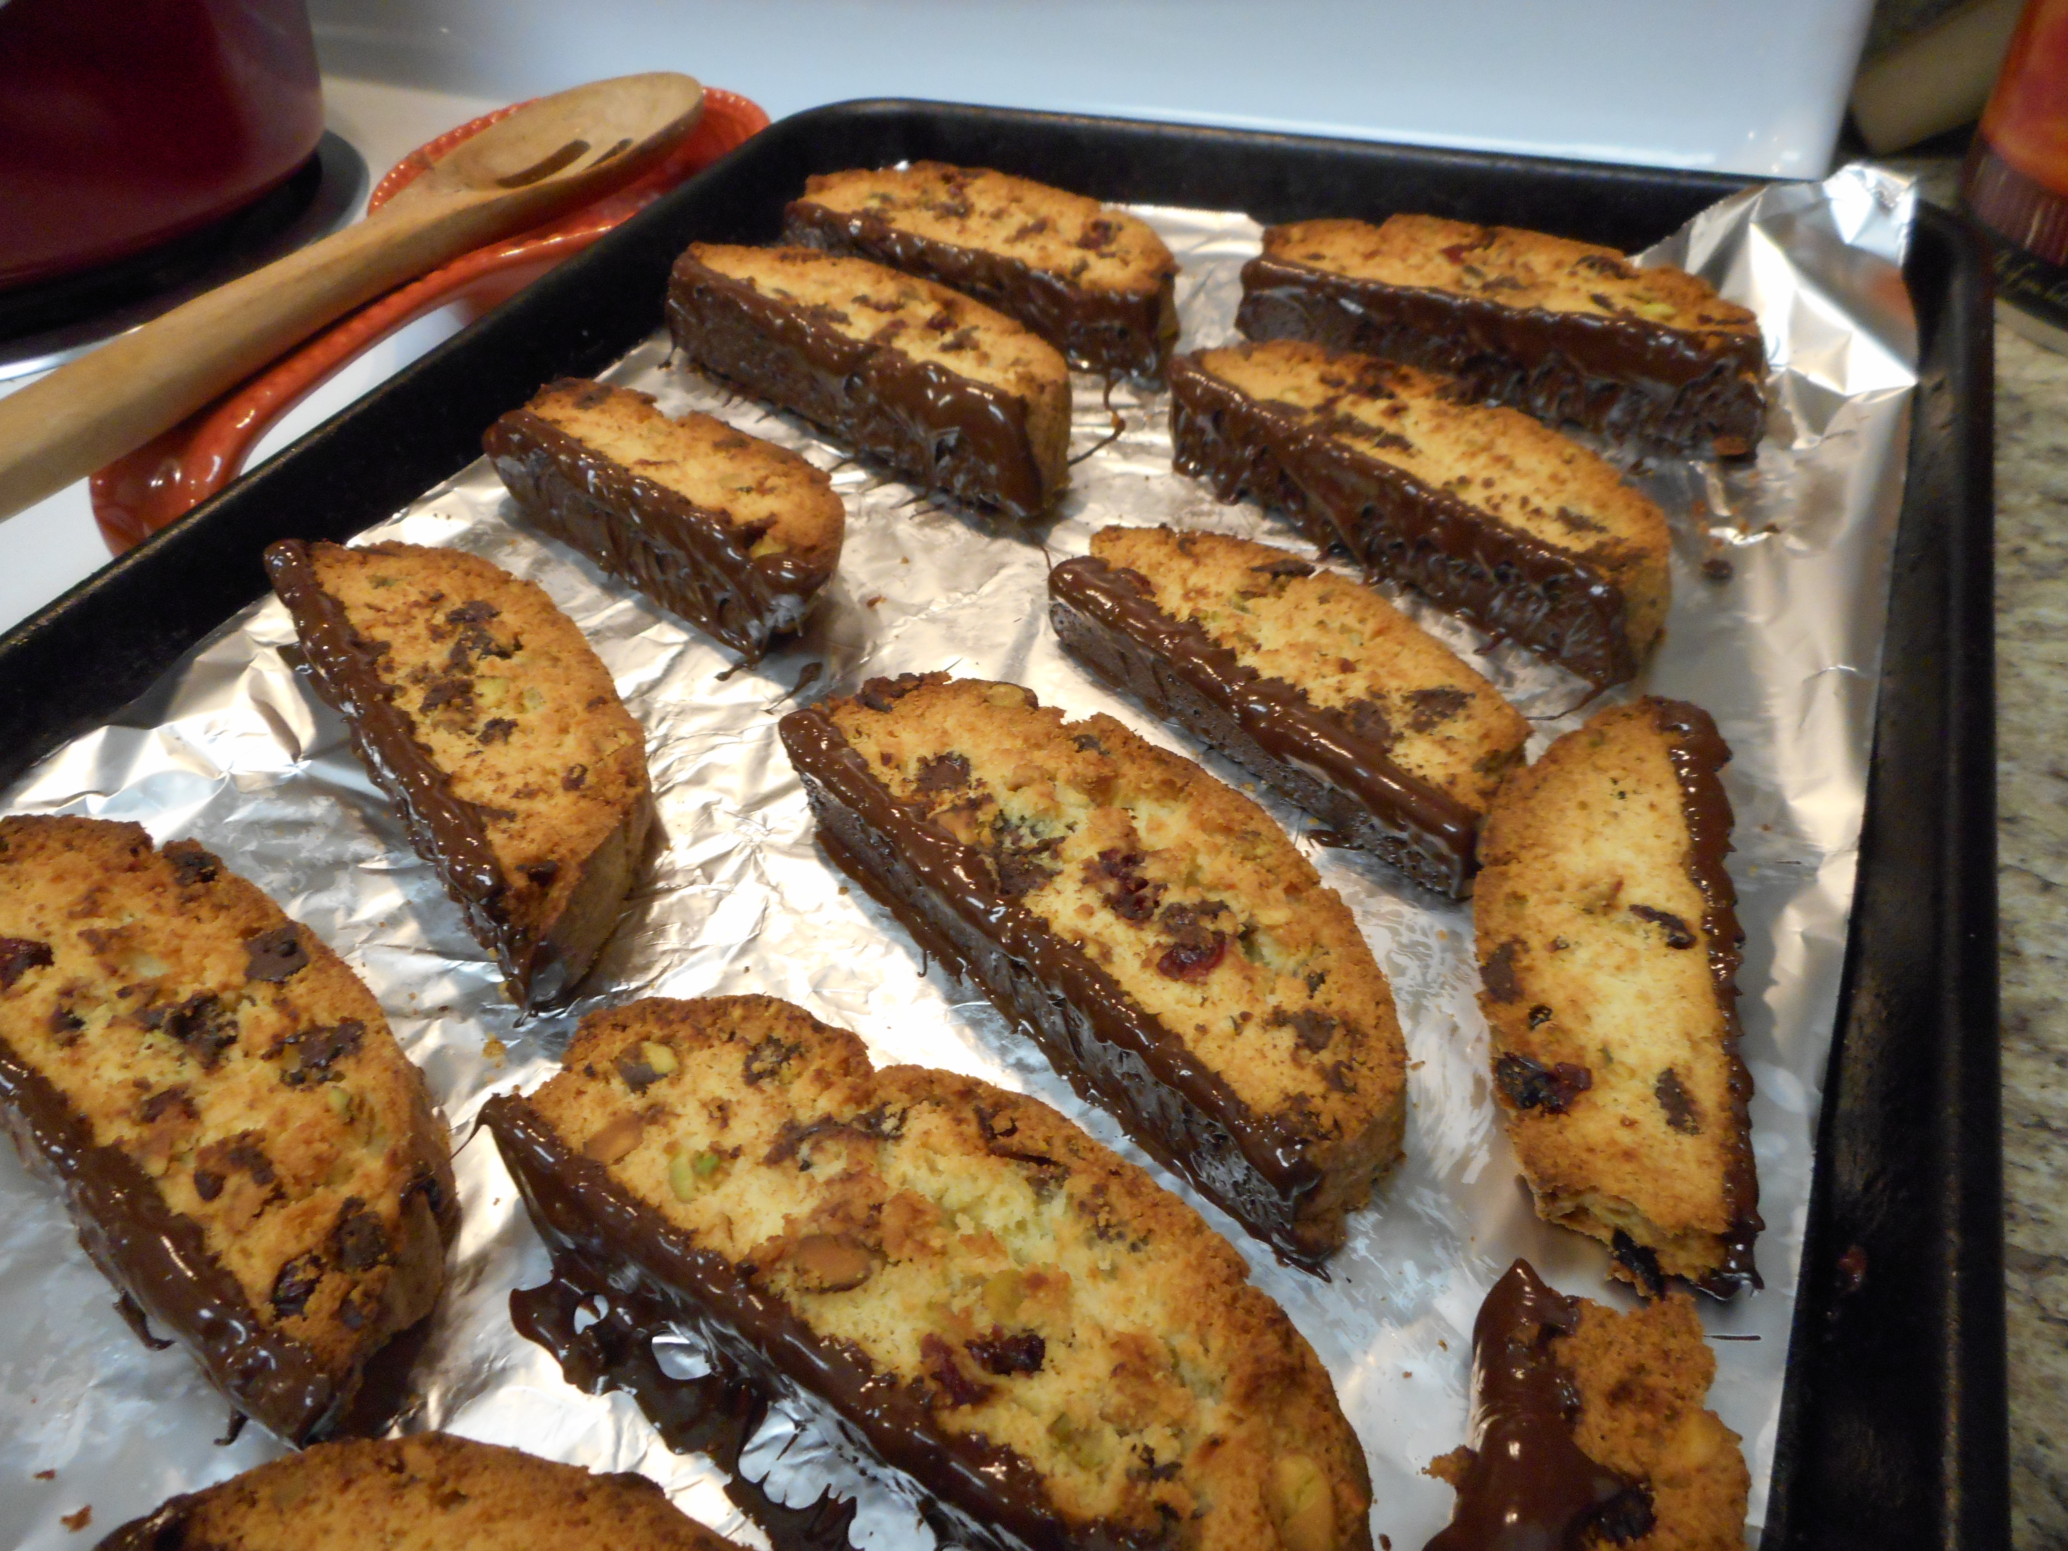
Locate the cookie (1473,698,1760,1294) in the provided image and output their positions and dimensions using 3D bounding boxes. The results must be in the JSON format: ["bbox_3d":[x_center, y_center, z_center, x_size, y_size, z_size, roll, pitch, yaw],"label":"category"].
[{"bbox_3d":[0.081,0.025,0.216,0.036,0.015,0.101,9,44,14],"label":"cookie"}]

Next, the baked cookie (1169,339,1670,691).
[{"bbox_3d":[0.080,-0.063,0.310,0.045,0.018,0.121,-30,48,-26],"label":"baked cookie"}]

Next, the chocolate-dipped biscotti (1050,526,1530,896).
[{"bbox_3d":[0.046,-0.019,0.268,0.039,0.014,0.100,-33,50,-28],"label":"chocolate-dipped biscotti"}]

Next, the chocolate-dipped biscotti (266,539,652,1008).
[{"bbox_3d":[-0.093,-0.009,0.257,0.040,0.017,0.117,-28,53,-24],"label":"chocolate-dipped biscotti"}]

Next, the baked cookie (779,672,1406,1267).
[{"bbox_3d":[0.012,0.018,0.227,0.047,0.018,0.119,-31,49,-27],"label":"baked cookie"}]

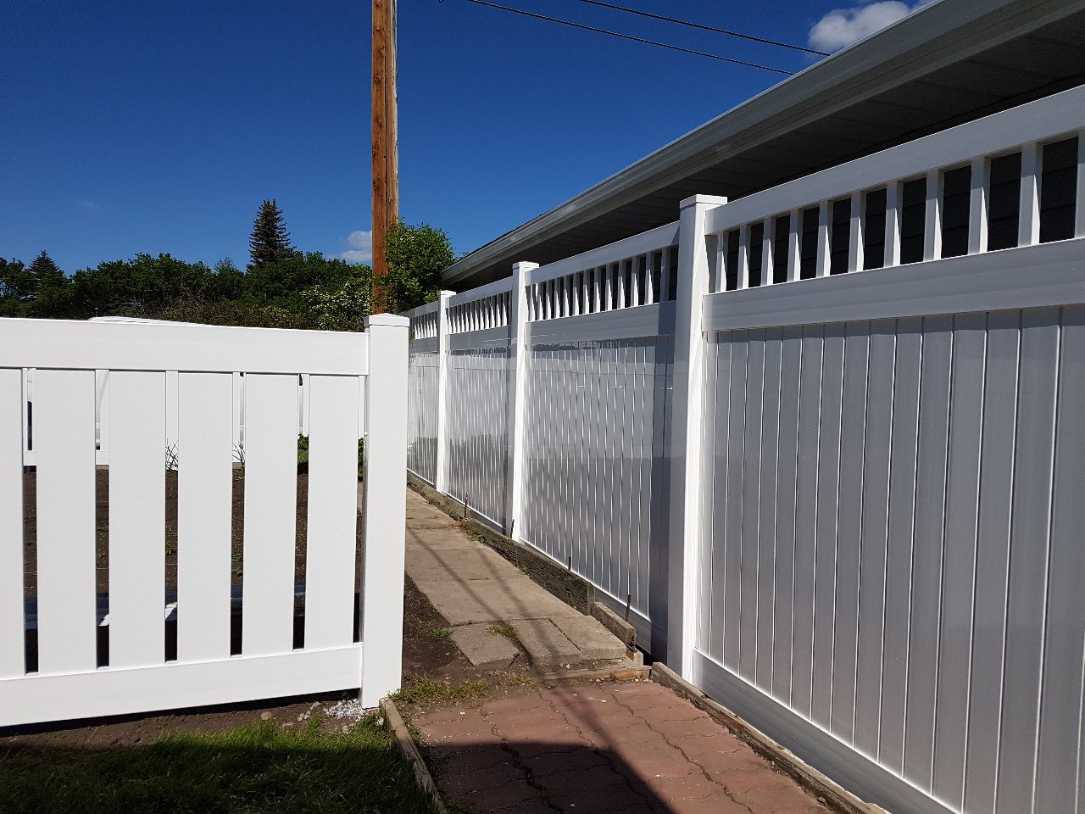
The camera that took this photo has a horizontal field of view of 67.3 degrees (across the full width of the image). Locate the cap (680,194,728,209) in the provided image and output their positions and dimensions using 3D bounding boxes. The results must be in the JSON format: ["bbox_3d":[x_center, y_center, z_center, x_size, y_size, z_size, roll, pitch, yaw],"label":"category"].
[{"bbox_3d":[0.627,-0.804,3.183,0.133,0.042,0.133,0,3,-20],"label":"cap"}]

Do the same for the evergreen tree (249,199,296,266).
[{"bbox_3d":[-18.818,-8.040,56.287,4.600,12.480,4.600,0,3,-19],"label":"evergreen tree"}]

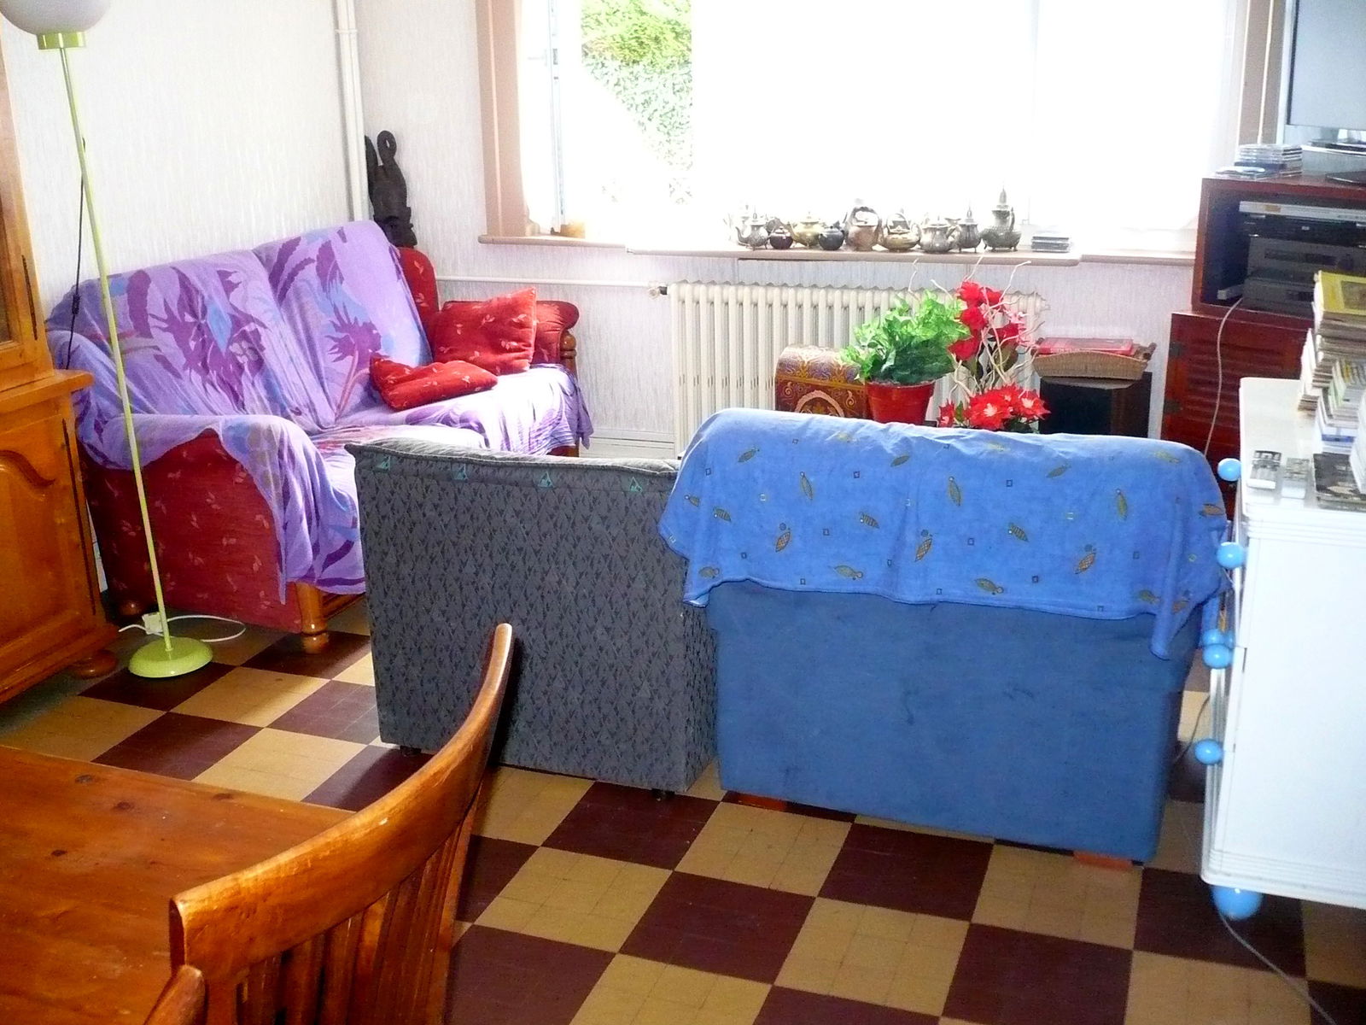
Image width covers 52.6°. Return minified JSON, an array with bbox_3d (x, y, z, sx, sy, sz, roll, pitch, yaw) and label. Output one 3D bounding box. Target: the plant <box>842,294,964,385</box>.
[{"bbox_3d":[0.723,-0.568,4.550,0.400,0.275,0.360,5,18,19],"label":"plant"}]

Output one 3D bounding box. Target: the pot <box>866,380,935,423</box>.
[{"bbox_3d":[0.727,-0.353,4.616,0.225,0.175,0.225,-1,17,0],"label":"pot"}]

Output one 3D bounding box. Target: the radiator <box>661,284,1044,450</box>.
[{"bbox_3d":[0.636,-0.487,5.157,1.375,0.715,0.170,5,18,19],"label":"radiator"}]

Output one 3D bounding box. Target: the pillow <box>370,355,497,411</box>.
[{"bbox_3d":[-0.911,-0.478,4.971,0.360,0.160,0.430,9,20,30],"label":"pillow"}]

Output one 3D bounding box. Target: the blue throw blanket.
[{"bbox_3d":[0.551,0.002,2.936,1.110,0.460,0.460,5,18,19],"label":"blue throw blanket"}]

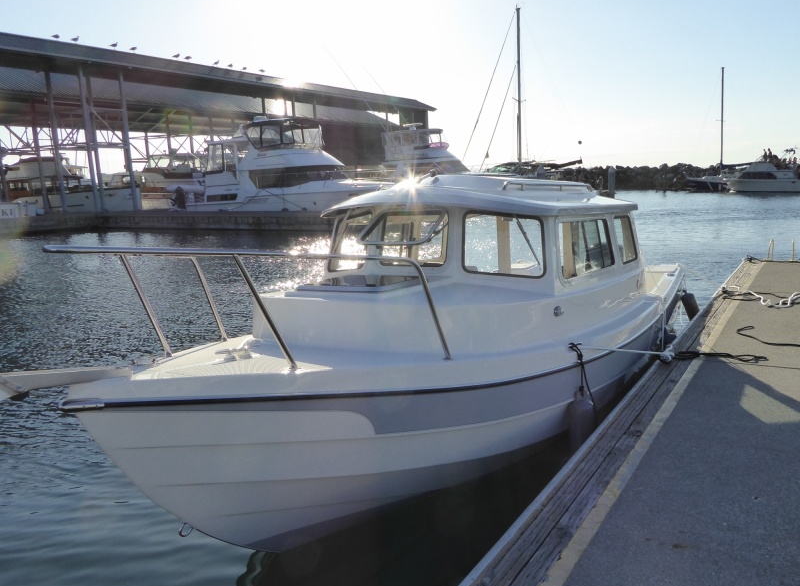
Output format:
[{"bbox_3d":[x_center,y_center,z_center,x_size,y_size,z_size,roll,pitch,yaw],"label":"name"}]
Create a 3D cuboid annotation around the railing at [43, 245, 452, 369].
[{"bbox_3d":[-0.915,0.087,2.926,1.852,0.808,1.517,4,12,35],"label":"railing"}]

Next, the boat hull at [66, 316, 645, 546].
[{"bbox_3d":[0.576,0.600,5.068,2.413,1.478,6.501,4,12,35],"label":"boat hull"}]

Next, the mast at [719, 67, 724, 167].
[{"bbox_3d":[33.976,-18.179,61.016,0.200,10.722,0.200,-4,11,0],"label":"mast"}]

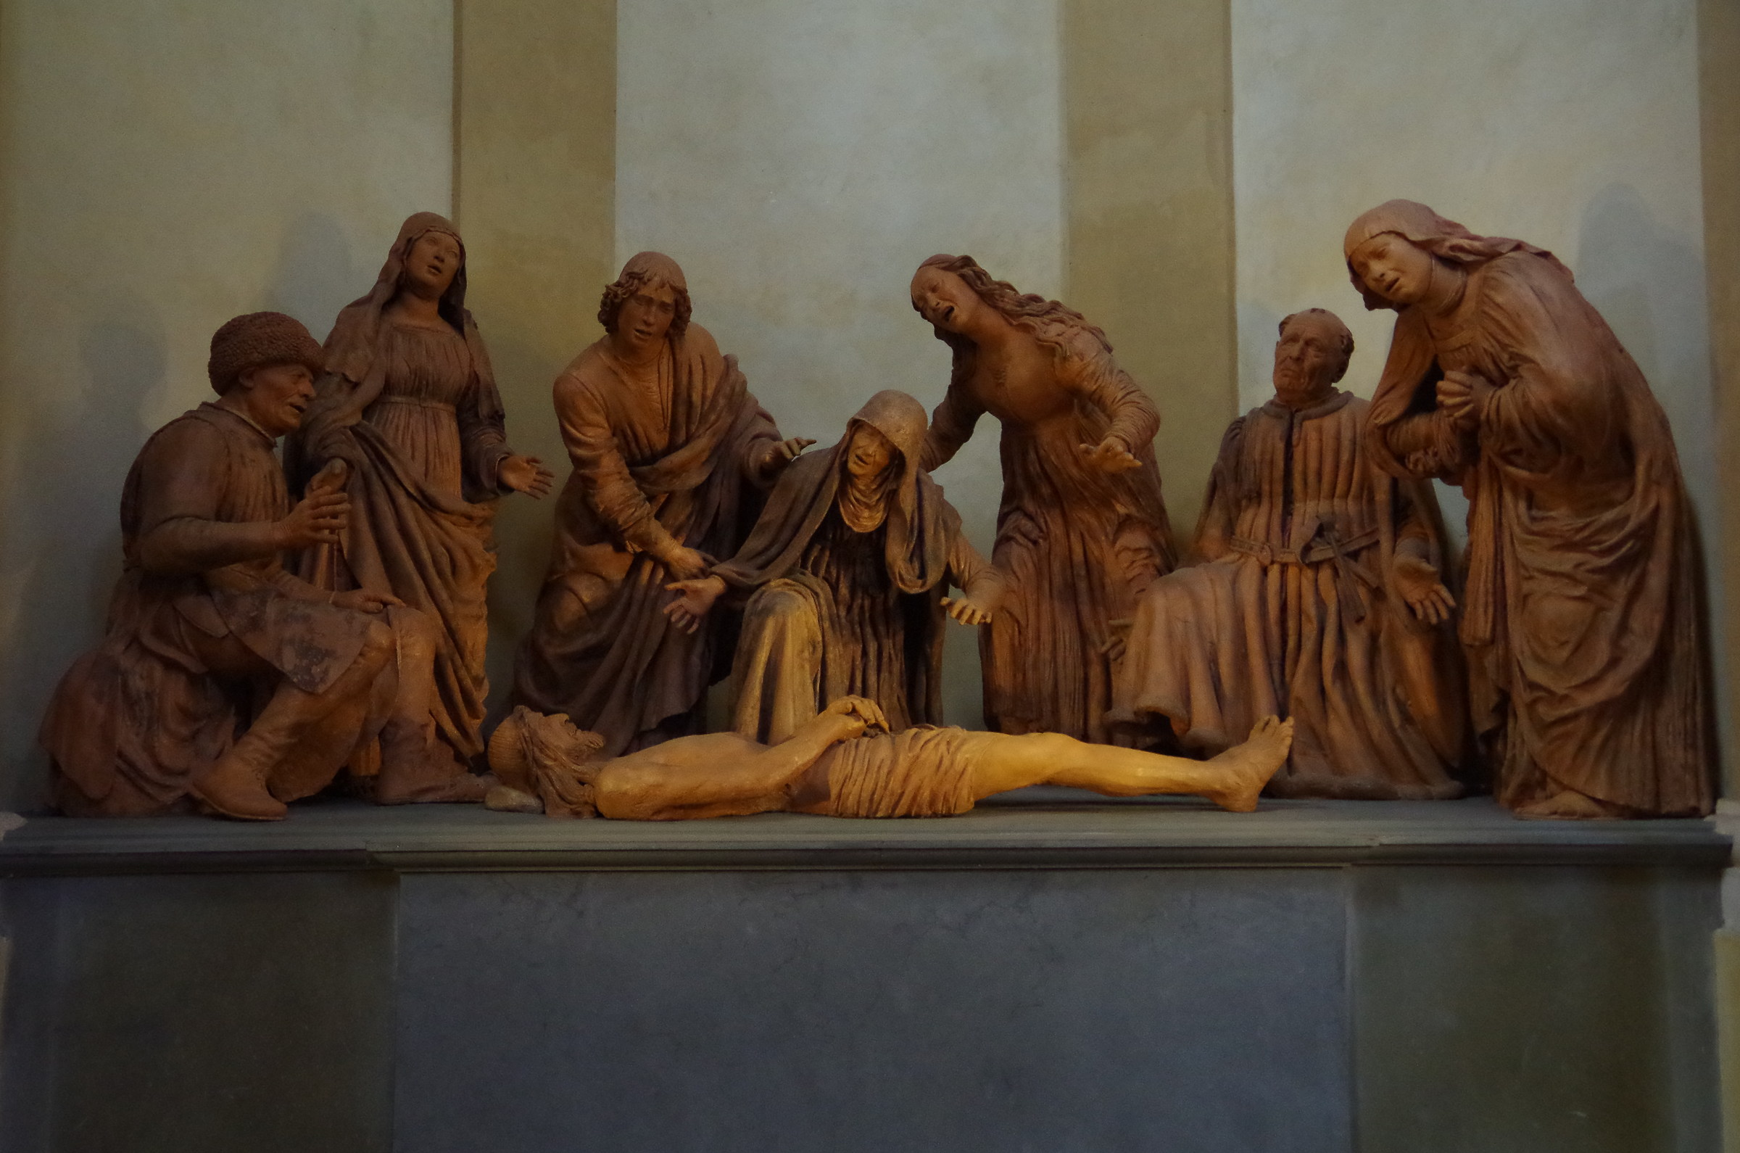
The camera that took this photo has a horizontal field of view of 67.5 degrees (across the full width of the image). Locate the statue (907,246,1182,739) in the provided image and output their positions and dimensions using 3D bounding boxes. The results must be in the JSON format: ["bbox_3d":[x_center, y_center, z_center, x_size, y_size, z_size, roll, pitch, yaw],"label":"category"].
[{"bbox_3d":[0.491,-0.169,3.693,0.680,1.450,0.600,-1,-3,18],"label":"statue"}]

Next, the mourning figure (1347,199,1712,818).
[{"bbox_3d":[1.521,-0.163,3.001,0.740,1.360,0.620,2,-4,-38],"label":"mourning figure"}]

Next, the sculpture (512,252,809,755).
[{"bbox_3d":[-0.554,-0.140,3.461,0.740,1.380,0.660,1,-3,-18],"label":"sculpture"}]

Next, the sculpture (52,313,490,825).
[{"bbox_3d":[-1.413,-0.032,3.026,0.900,1.130,0.640,-2,-3,23],"label":"sculpture"}]

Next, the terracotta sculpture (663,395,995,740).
[{"bbox_3d":[-0.098,0.026,3.423,0.840,1.040,0.660,-1,-3,12],"label":"terracotta sculpture"}]

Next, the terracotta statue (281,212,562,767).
[{"bbox_3d":[-1.229,-0.206,3.575,0.680,1.530,0.500,1,-3,-20],"label":"terracotta statue"}]

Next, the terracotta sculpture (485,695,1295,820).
[{"bbox_3d":[0.041,0.391,2.924,1.770,0.260,0.480,0,-3,0],"label":"terracotta sculpture"}]

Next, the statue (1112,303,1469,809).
[{"bbox_3d":[1.091,-0.072,3.387,0.840,1.220,0.740,-1,-3,18],"label":"statue"}]

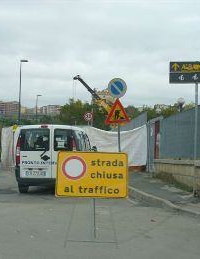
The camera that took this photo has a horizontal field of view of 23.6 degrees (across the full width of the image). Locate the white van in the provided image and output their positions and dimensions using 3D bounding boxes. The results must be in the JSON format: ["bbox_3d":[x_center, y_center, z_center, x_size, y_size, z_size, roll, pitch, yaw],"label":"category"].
[{"bbox_3d":[-1.147,0.884,14.607,1.720,1.820,4.200,0,-2,8],"label":"white van"}]

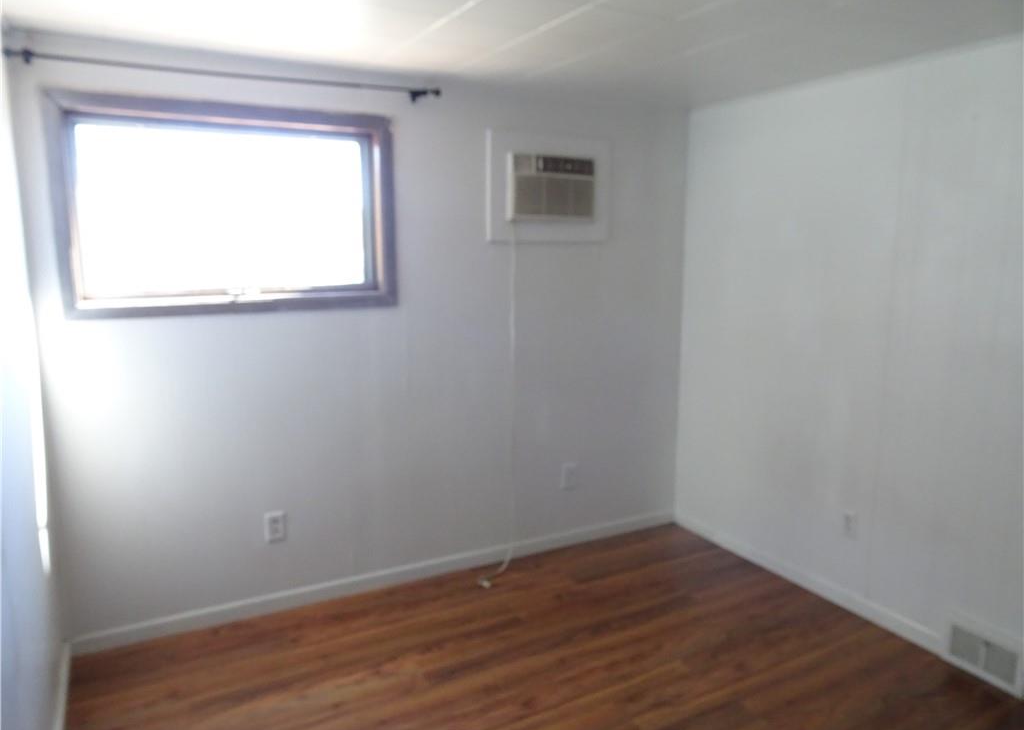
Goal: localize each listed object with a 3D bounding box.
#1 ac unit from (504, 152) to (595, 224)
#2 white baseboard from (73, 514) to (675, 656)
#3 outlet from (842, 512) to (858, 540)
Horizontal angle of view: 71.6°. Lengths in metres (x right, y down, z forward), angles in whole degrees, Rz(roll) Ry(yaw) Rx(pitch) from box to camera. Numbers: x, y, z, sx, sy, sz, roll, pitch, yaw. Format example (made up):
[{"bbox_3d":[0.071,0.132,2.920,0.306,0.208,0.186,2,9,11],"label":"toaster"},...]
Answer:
[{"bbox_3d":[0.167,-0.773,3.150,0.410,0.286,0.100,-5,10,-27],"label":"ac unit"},{"bbox_3d":[-0.356,0.909,3.176,2.767,0.082,0.016,-5,10,-27],"label":"white baseboard"},{"bbox_3d":[1.355,0.645,2.843,0.012,0.118,0.073,-5,10,-27],"label":"outlet"}]

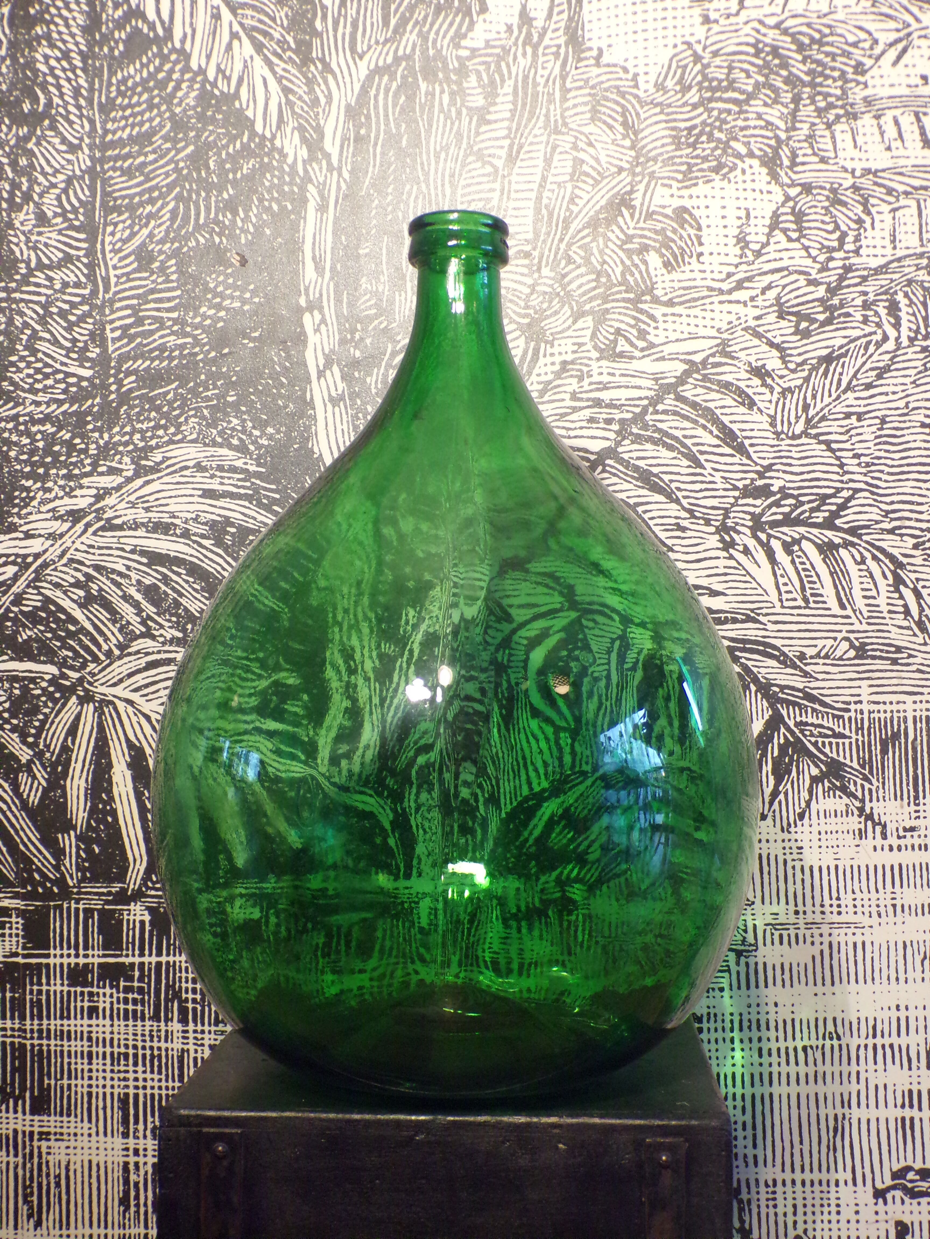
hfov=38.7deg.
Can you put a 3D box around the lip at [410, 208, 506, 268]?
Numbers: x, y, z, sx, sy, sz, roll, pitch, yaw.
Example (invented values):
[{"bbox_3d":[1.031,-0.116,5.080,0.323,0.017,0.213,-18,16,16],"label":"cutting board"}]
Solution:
[{"bbox_3d":[-0.004,-0.263,0.930,0.070,0.030,0.070,0,-1,0],"label":"lip"}]

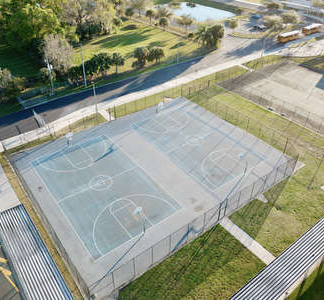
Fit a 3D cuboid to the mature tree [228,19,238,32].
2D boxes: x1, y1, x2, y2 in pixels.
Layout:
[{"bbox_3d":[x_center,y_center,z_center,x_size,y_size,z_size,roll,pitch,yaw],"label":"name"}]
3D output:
[{"bbox_3d":[29.102,-50.589,122.175,3.626,5.096,3.626,1,37,-1],"label":"mature tree"}]

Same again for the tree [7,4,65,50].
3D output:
[{"bbox_3d":[-41.828,-40.573,100.361,17.970,14.290,17.970,1,36,0],"label":"tree"}]

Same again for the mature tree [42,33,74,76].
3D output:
[{"bbox_3d":[-28.939,-26.664,84.538,8.430,11.050,8.430,1,36,0],"label":"mature tree"}]

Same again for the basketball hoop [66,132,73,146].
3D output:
[{"bbox_3d":[-17.622,-1.803,57.086,1.500,3.850,2.050,-24,44,-30],"label":"basketball hoop"}]

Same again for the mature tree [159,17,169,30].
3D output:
[{"bbox_3d":[0.603,-52.573,125.165,4.150,5.590,4.150,1,36,0],"label":"mature tree"}]

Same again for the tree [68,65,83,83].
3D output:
[{"bbox_3d":[-23.341,-20.557,81.374,3.630,5.140,3.630,1,36,0],"label":"tree"}]

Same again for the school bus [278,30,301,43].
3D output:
[{"bbox_3d":[49.493,-44.049,117.056,10.500,3.050,2.450,-22,42,-28],"label":"school bus"}]

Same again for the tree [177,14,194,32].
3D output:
[{"bbox_3d":[9.750,-50.790,120.643,6.468,6.174,6.468,1,37,-1],"label":"tree"}]

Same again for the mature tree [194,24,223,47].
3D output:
[{"bbox_3d":[17.047,-41.133,108.504,10.710,7.430,10.710,1,36,0],"label":"mature tree"}]

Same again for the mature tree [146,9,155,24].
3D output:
[{"bbox_3d":[-4.775,-56.274,127.369,3.332,6.076,3.332,1,37,-1],"label":"mature tree"}]

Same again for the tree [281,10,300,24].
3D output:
[{"bbox_3d":[58.401,-60.332,137.078,8.570,5.820,8.570,1,36,0],"label":"tree"}]

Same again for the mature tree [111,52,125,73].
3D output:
[{"bbox_3d":[-12.781,-25.064,86.977,3.980,6.100,3.980,1,36,0],"label":"mature tree"}]

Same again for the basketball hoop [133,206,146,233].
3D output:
[{"bbox_3d":[-2.975,9.805,42.272,1.500,3.850,2.050,-24,44,-30],"label":"basketball hoop"}]

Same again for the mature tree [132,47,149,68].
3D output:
[{"bbox_3d":[-6.579,-28.648,92.159,4.890,5.930,4.890,1,36,0],"label":"mature tree"}]

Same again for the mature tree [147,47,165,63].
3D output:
[{"bbox_3d":[-1.738,-29.637,93.750,5.274,4.975,5.274,1,37,-1],"label":"mature tree"}]

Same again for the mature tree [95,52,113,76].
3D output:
[{"bbox_3d":[-16.469,-23.781,84.269,4.800,6.500,4.800,1,37,-1],"label":"mature tree"}]

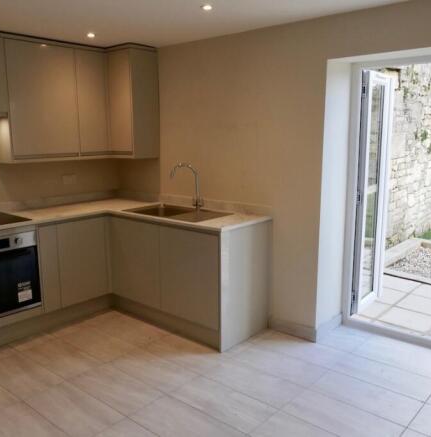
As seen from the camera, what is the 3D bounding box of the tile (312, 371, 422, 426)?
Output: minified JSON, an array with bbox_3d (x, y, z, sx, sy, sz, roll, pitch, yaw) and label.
[{"bbox_3d":[0.870,1.042,2.663,0.598,0.010,0.291,8,13,40],"label":"tile"}]

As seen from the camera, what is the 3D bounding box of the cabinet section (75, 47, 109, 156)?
[{"bbox_3d":[-1.214,-1.025,4.143,0.330,0.895,0.306,8,13,40],"label":"cabinet section"}]

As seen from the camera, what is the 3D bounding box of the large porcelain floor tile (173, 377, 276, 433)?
[{"bbox_3d":[0.034,1.058,2.610,0.598,0.010,0.291,8,13,40],"label":"large porcelain floor tile"}]

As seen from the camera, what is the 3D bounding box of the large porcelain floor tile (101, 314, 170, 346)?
[{"bbox_3d":[-0.688,0.897,3.600,0.598,0.010,0.291,8,13,40],"label":"large porcelain floor tile"}]

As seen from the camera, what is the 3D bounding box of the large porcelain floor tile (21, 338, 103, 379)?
[{"bbox_3d":[-1.068,0.974,3.162,0.598,0.010,0.291,8,13,40],"label":"large porcelain floor tile"}]

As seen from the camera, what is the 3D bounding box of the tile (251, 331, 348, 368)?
[{"bbox_3d":[0.636,0.956,3.316,0.597,0.010,0.304,8,12,40],"label":"tile"}]

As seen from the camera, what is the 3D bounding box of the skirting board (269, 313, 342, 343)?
[{"bbox_3d":[0.759,0.833,3.716,0.409,0.102,0.473,8,12,40],"label":"skirting board"}]

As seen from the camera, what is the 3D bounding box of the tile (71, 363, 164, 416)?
[{"bbox_3d":[-0.613,1.035,2.777,0.598,0.010,0.291,8,13,40],"label":"tile"}]

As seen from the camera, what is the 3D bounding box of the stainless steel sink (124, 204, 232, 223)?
[{"bbox_3d":[-0.333,0.030,3.864,0.937,0.170,0.498,8,12,40],"label":"stainless steel sink"}]

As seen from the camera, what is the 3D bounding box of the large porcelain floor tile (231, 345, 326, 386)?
[{"bbox_3d":[0.436,0.995,3.090,0.597,0.010,0.304,8,12,40],"label":"large porcelain floor tile"}]

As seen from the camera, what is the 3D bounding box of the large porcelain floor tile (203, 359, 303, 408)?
[{"bbox_3d":[0.236,1.034,2.865,0.597,0.010,0.304,8,12,40],"label":"large porcelain floor tile"}]

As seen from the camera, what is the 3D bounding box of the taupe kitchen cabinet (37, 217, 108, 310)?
[{"bbox_3d":[-1.346,0.322,3.902,0.580,0.703,0.614,8,13,41],"label":"taupe kitchen cabinet"}]

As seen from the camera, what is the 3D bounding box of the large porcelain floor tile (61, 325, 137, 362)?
[{"bbox_3d":[-0.878,0.935,3.381,0.598,0.010,0.291,8,13,40],"label":"large porcelain floor tile"}]

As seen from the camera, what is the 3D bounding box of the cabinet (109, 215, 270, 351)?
[{"bbox_3d":[-0.242,0.424,3.821,1.281,0.884,0.593,8,12,40],"label":"cabinet"}]

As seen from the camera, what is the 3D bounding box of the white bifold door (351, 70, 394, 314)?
[{"bbox_3d":[1.330,-0.193,3.824,0.080,1.974,0.558,8,12,40],"label":"white bifold door"}]

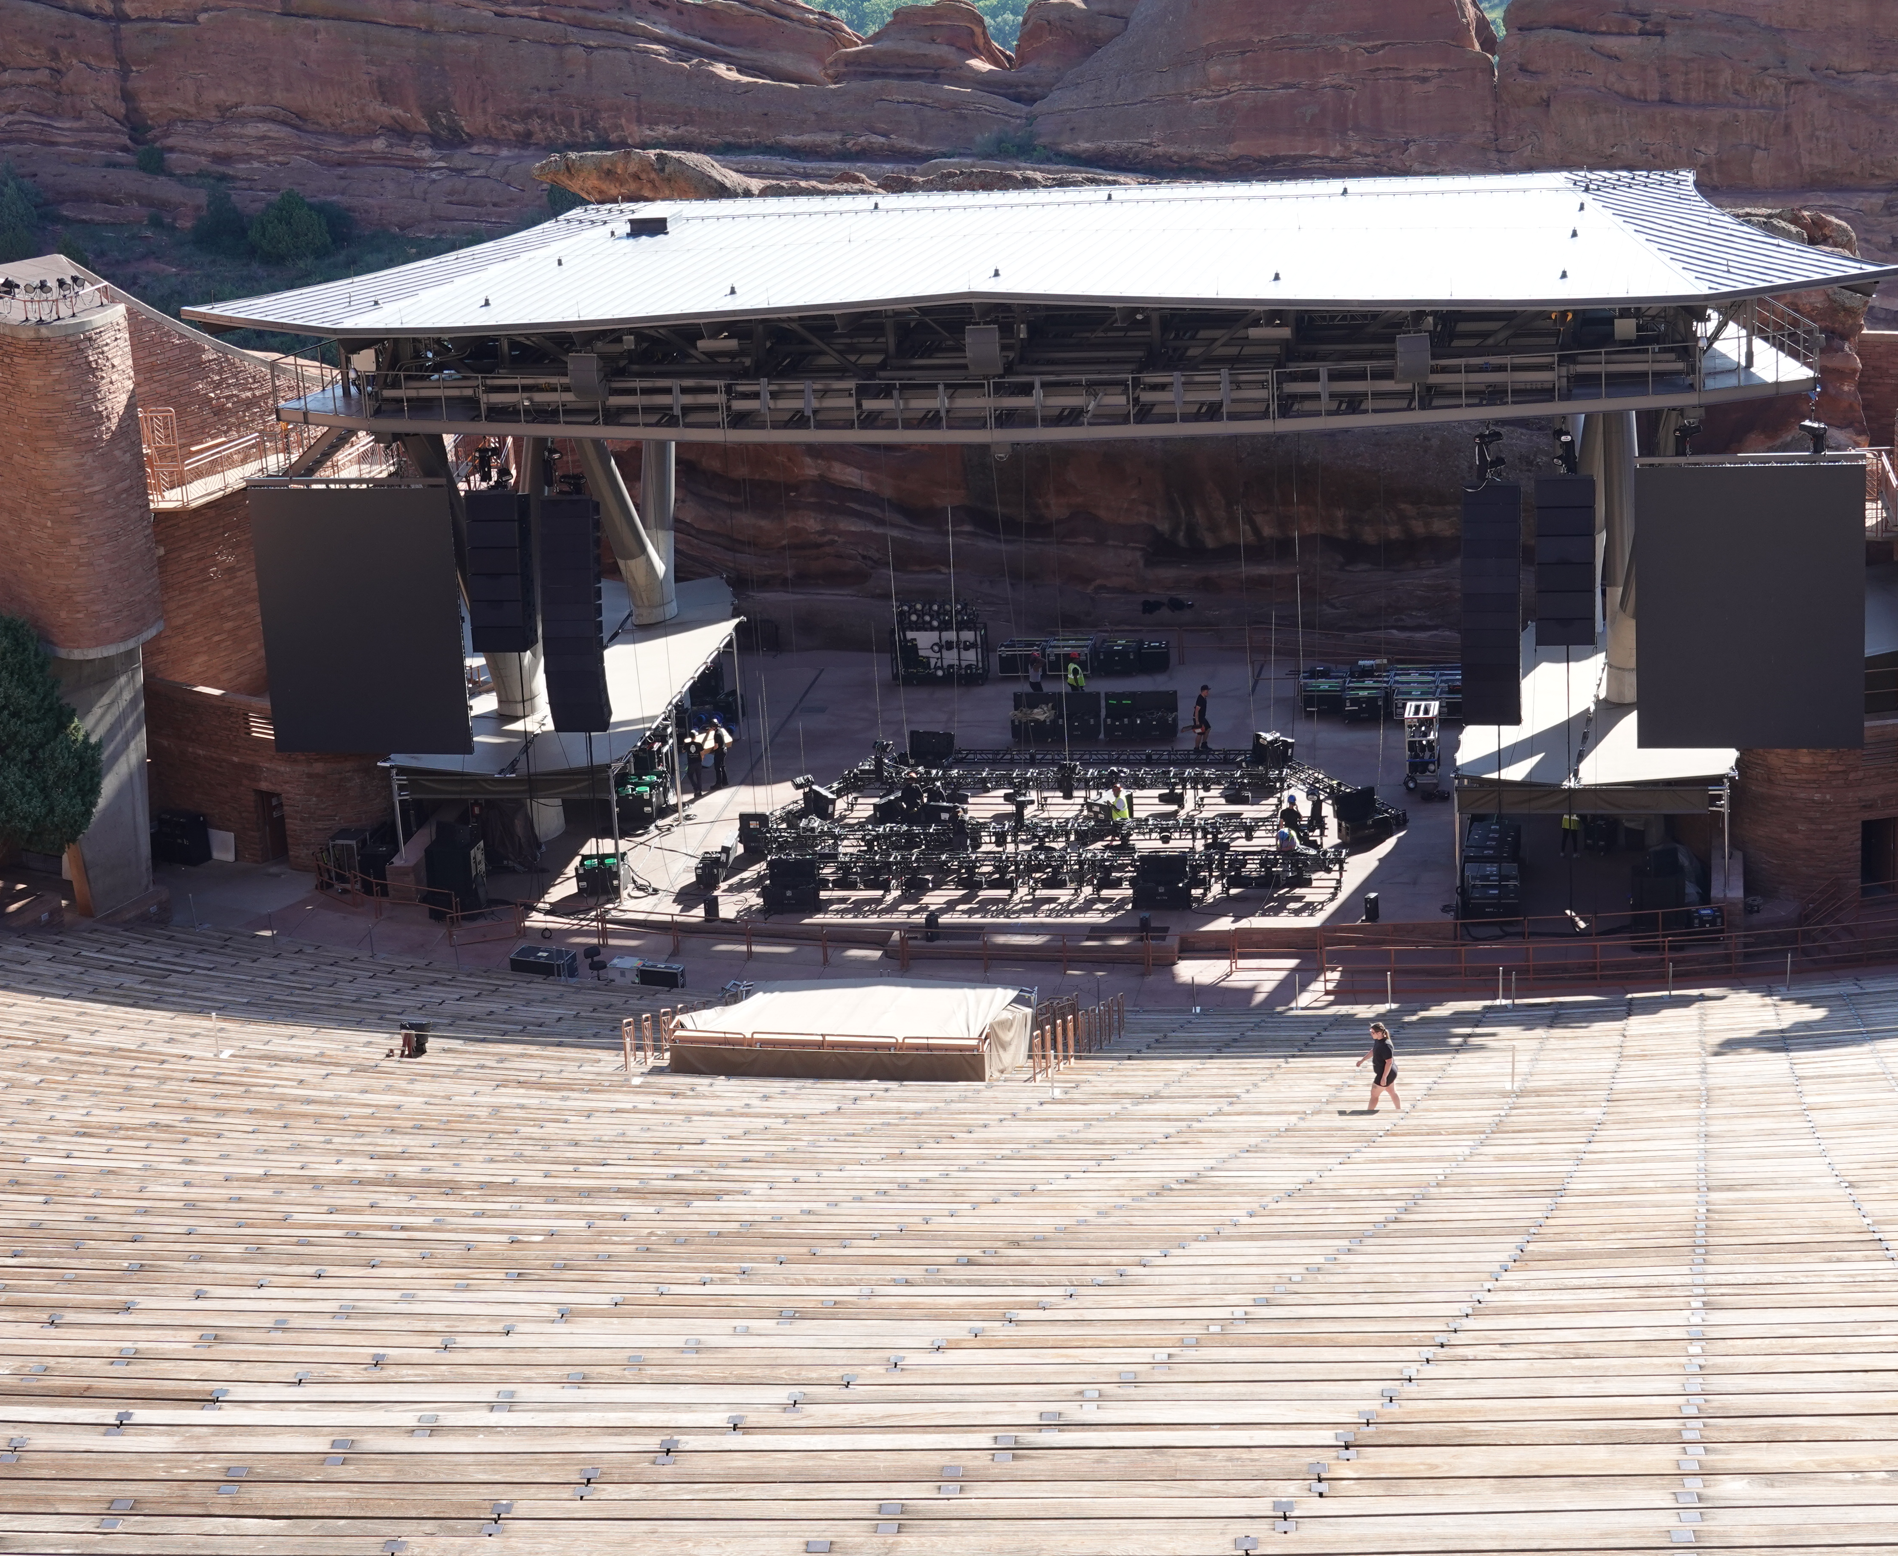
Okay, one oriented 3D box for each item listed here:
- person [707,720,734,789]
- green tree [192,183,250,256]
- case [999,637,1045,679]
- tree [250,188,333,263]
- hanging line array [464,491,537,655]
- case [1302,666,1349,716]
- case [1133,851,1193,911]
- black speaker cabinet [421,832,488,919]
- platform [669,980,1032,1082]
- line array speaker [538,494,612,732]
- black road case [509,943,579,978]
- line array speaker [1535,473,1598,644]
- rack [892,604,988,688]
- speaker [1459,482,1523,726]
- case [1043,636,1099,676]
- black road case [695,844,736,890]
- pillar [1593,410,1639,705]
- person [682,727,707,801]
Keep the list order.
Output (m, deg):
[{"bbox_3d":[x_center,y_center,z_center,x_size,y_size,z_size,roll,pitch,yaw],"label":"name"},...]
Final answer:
[{"bbox_3d":[-5.620,-0.585,102.300,0.500,1.770,0.520,-8,19,-14],"label":"person"},{"bbox_3d":[-37.222,-28.521,212.000,2.980,3.470,2.980,-3,17,1],"label":"green tree"},{"bbox_3d":[2.027,-3.286,114.757,1.180,0.850,0.860,0,17,11],"label":"case"},{"bbox_3d":[-33.046,-27.663,208.000,4.200,3.490,4.200,-3,17,1],"label":"tree"},{"bbox_3d":[-10.056,-4.610,93.200,1.220,3.650,1.000,1,12,12],"label":"hanging line array"},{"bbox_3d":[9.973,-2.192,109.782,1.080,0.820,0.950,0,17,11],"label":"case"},{"bbox_3d":[4.771,2.312,92.336,1.240,1.100,0.760,0,18,11],"label":"case"},{"bbox_3d":[-11.457,2.353,97.359,0.970,1.720,1.000,1,17,12],"label":"black speaker cabinet"},{"bbox_3d":[-2.143,5.305,86.963,6.750,1.200,3.200,1,18,14],"label":"platform"},{"bbox_3d":[-8.369,-3.672,92.800,1.250,5.400,0.900,1,19,12],"label":"line array speaker"},{"bbox_3d":[-9.050,4.121,92.800,1.300,0.450,0.680,3,20,19],"label":"black road case"},{"bbox_3d":[12.975,-4.569,87.348,1.240,3.550,0.820,-1,14,7],"label":"line array speaker"},{"bbox_3d":[-0.213,-3.567,110.418,2.420,2.000,0.800,0,18,10],"label":"rack"},{"bbox_3d":[11.478,-3.685,87.929,1.240,5.100,0.850,-1,14,7],"label":"speaker"},{"bbox_3d":[3.261,-3.261,110.666,1.200,0.850,0.800,0,18,11],"label":"case"},{"bbox_3d":[-5.382,2.040,95.720,0.800,0.770,0.950,-1,18,9],"label":"black road case"},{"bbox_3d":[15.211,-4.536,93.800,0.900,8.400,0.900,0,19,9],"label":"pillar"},{"bbox_3d":[-6.393,-0.340,105.141,0.600,1.760,0.500,3,18,20],"label":"person"}]

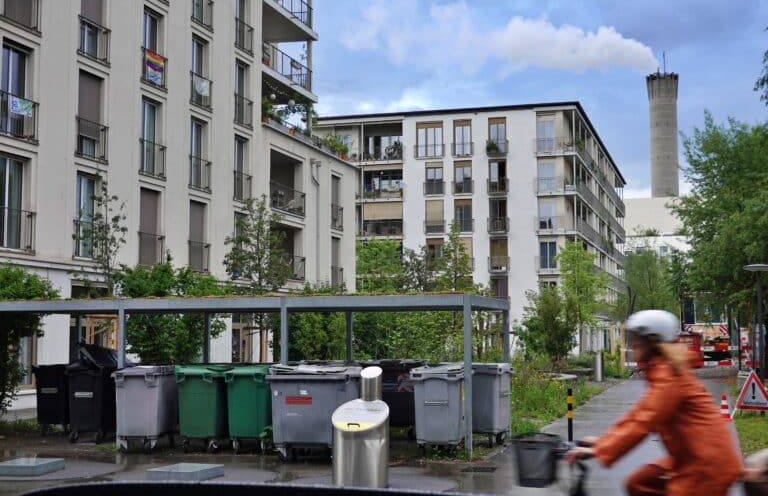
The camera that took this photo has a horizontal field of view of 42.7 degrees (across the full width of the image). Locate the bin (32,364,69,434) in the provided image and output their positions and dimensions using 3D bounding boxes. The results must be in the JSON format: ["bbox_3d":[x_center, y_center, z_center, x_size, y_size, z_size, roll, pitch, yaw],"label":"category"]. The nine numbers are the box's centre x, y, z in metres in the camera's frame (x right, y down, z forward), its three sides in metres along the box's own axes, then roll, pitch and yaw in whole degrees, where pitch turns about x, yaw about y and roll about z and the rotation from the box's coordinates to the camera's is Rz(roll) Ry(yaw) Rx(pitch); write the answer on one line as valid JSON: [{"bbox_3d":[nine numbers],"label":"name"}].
[{"bbox_3d":[-5.672,2.733,17.828,0.770,1.250,1.200,-2,-5,16],"label":"bin"}]

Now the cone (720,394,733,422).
[{"bbox_3d":[6.358,2.946,18.306,0.310,0.510,0.310,-2,-5,18],"label":"cone"}]

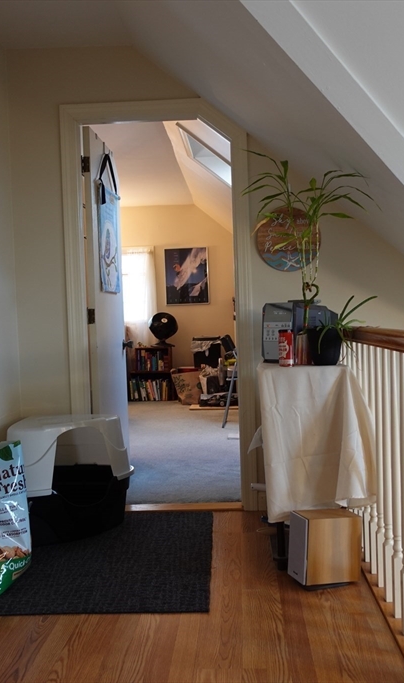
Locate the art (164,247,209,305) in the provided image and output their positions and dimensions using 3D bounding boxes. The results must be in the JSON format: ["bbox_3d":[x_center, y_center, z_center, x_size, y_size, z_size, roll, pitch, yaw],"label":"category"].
[{"bbox_3d":[-0.181,-0.800,8.425,0.537,0.702,0.030,-2,2,3],"label":"art"}]

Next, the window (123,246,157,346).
[{"bbox_3d":[-0.960,-0.573,8.442,0.796,1.174,0.100,-2,2,3],"label":"window"}]

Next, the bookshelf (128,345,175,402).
[{"bbox_3d":[-0.613,0.408,8.378,0.577,0.667,0.279,-2,2,3],"label":"bookshelf"}]

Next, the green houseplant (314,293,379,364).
[{"bbox_3d":[0.557,-0.047,2.722,0.269,0.279,0.229,-2,2,3],"label":"green houseplant"}]

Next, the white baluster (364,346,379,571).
[{"bbox_3d":[0.649,0.452,2.613,0.032,0.878,0.032,-2,2,3],"label":"white baluster"}]

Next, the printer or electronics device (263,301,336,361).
[{"bbox_3d":[0.415,-0.038,2.958,0.288,0.252,0.169,-4,2,-42],"label":"printer or electronics device"}]

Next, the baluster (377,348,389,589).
[{"bbox_3d":[0.643,0.456,2.487,0.032,0.878,0.032,-2,2,3],"label":"baluster"}]

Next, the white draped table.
[{"bbox_3d":[0.428,0.495,2.786,0.428,0.796,0.478,-2,2,3],"label":"white draped table"}]

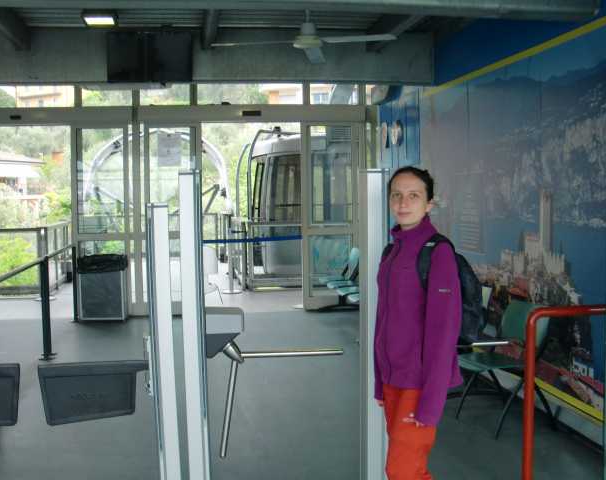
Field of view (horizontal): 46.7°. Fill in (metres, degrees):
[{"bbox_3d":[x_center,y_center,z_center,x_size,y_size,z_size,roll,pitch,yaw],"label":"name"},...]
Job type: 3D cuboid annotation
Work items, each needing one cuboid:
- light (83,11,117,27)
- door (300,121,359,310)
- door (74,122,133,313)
[{"bbox_3d":[-1.700,-1.846,5.870,0.290,0.090,0.340,-2,5,-7],"label":"light"},{"bbox_3d":[0.338,-0.294,8.799,0.740,2.343,0.060,-2,5,-7],"label":"door"},{"bbox_3d":[-2.446,-0.238,8.592,0.710,2.312,0.060,-2,5,-7],"label":"door"}]

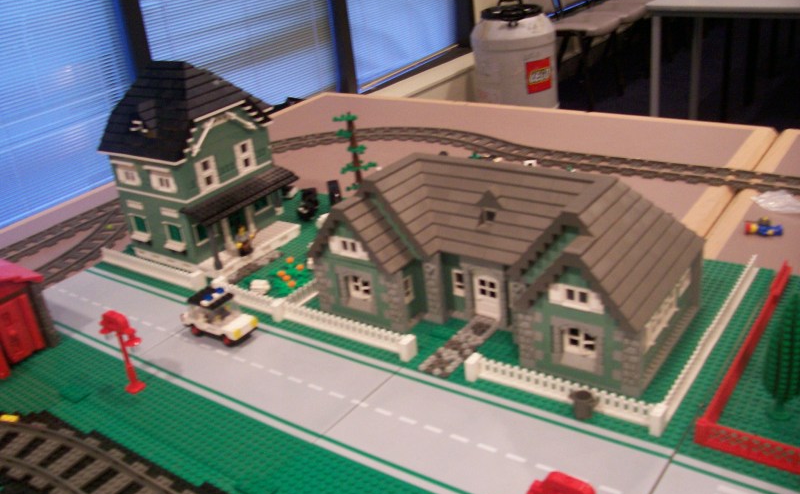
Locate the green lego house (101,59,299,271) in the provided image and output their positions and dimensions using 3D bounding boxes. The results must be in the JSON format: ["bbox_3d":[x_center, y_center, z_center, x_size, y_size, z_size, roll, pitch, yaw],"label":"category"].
[{"bbox_3d":[-0.261,-0.119,1.019,0.202,0.240,0.166,12,31,35],"label":"green lego house"}]

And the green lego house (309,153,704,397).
[{"bbox_3d":[0.098,-0.003,0.794,0.362,0.144,0.177,12,31,35],"label":"green lego house"}]

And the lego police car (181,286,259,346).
[{"bbox_3d":[-0.194,0.070,0.831,0.083,0.045,0.034,12,31,35],"label":"lego police car"}]

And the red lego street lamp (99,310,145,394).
[{"bbox_3d":[-0.260,0.098,0.742,0.066,0.084,0.017,12,31,35],"label":"red lego street lamp"}]

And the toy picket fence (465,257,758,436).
[{"bbox_3d":[0.222,0.062,0.770,0.175,0.021,0.314,12,31,35],"label":"toy picket fence"}]

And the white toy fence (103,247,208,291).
[{"bbox_3d":[-0.316,0.023,0.990,0.199,0.021,0.014,12,31,35],"label":"white toy fence"}]

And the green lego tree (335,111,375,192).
[{"bbox_3d":[-0.058,-0.107,1.045,0.053,0.152,0.053,12,31,35],"label":"green lego tree"}]

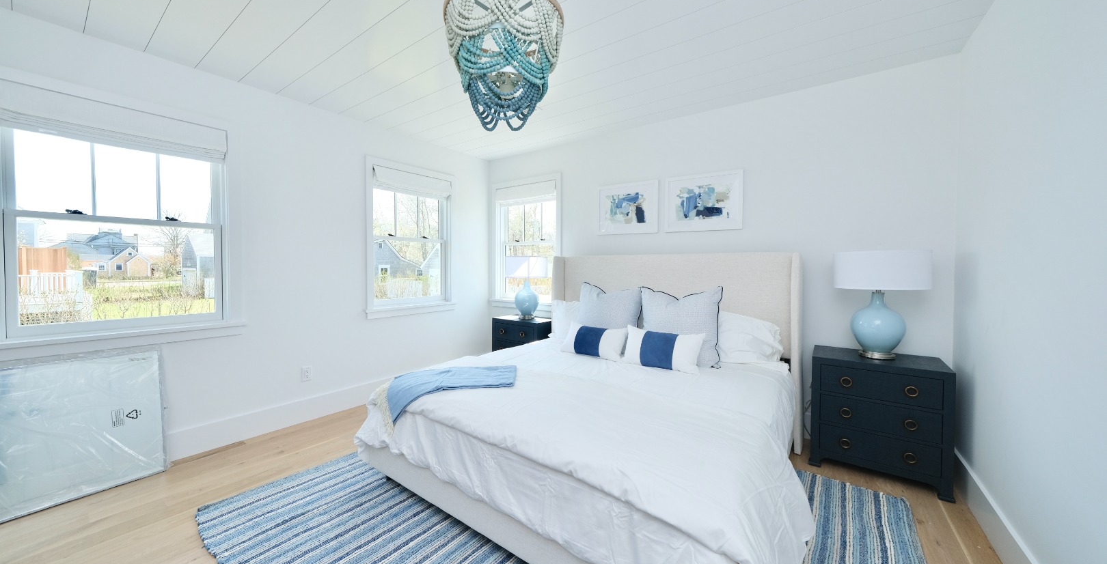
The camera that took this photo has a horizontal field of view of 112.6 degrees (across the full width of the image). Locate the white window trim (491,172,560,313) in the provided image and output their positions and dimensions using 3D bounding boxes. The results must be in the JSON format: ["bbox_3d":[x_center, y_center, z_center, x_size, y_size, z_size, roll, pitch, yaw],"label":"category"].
[{"bbox_3d":[-0.335,-0.457,4.391,1.054,1.529,0.120,2,3,36],"label":"white window trim"}]

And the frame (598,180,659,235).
[{"bbox_3d":[0.710,-0.716,3.593,0.630,0.493,0.030,2,3,36],"label":"frame"}]

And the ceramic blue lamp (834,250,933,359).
[{"bbox_3d":[2.088,0.136,2.359,0.466,0.694,0.466,2,3,36],"label":"ceramic blue lamp"}]

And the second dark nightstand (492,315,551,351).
[{"bbox_3d":[-0.302,0.771,4.121,0.636,0.713,0.443,2,3,36],"label":"second dark nightstand"}]

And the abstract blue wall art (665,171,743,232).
[{"bbox_3d":[1.279,-0.684,3.184,0.636,0.493,0.030,2,3,36],"label":"abstract blue wall art"}]

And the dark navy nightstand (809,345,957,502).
[{"bbox_3d":[2.065,0.841,2.387,0.649,0.712,0.450,2,3,36],"label":"dark navy nightstand"}]

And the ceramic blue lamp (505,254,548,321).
[{"bbox_3d":[-0.296,0.069,4.098,0.466,0.694,0.466,0,2,0],"label":"ceramic blue lamp"}]

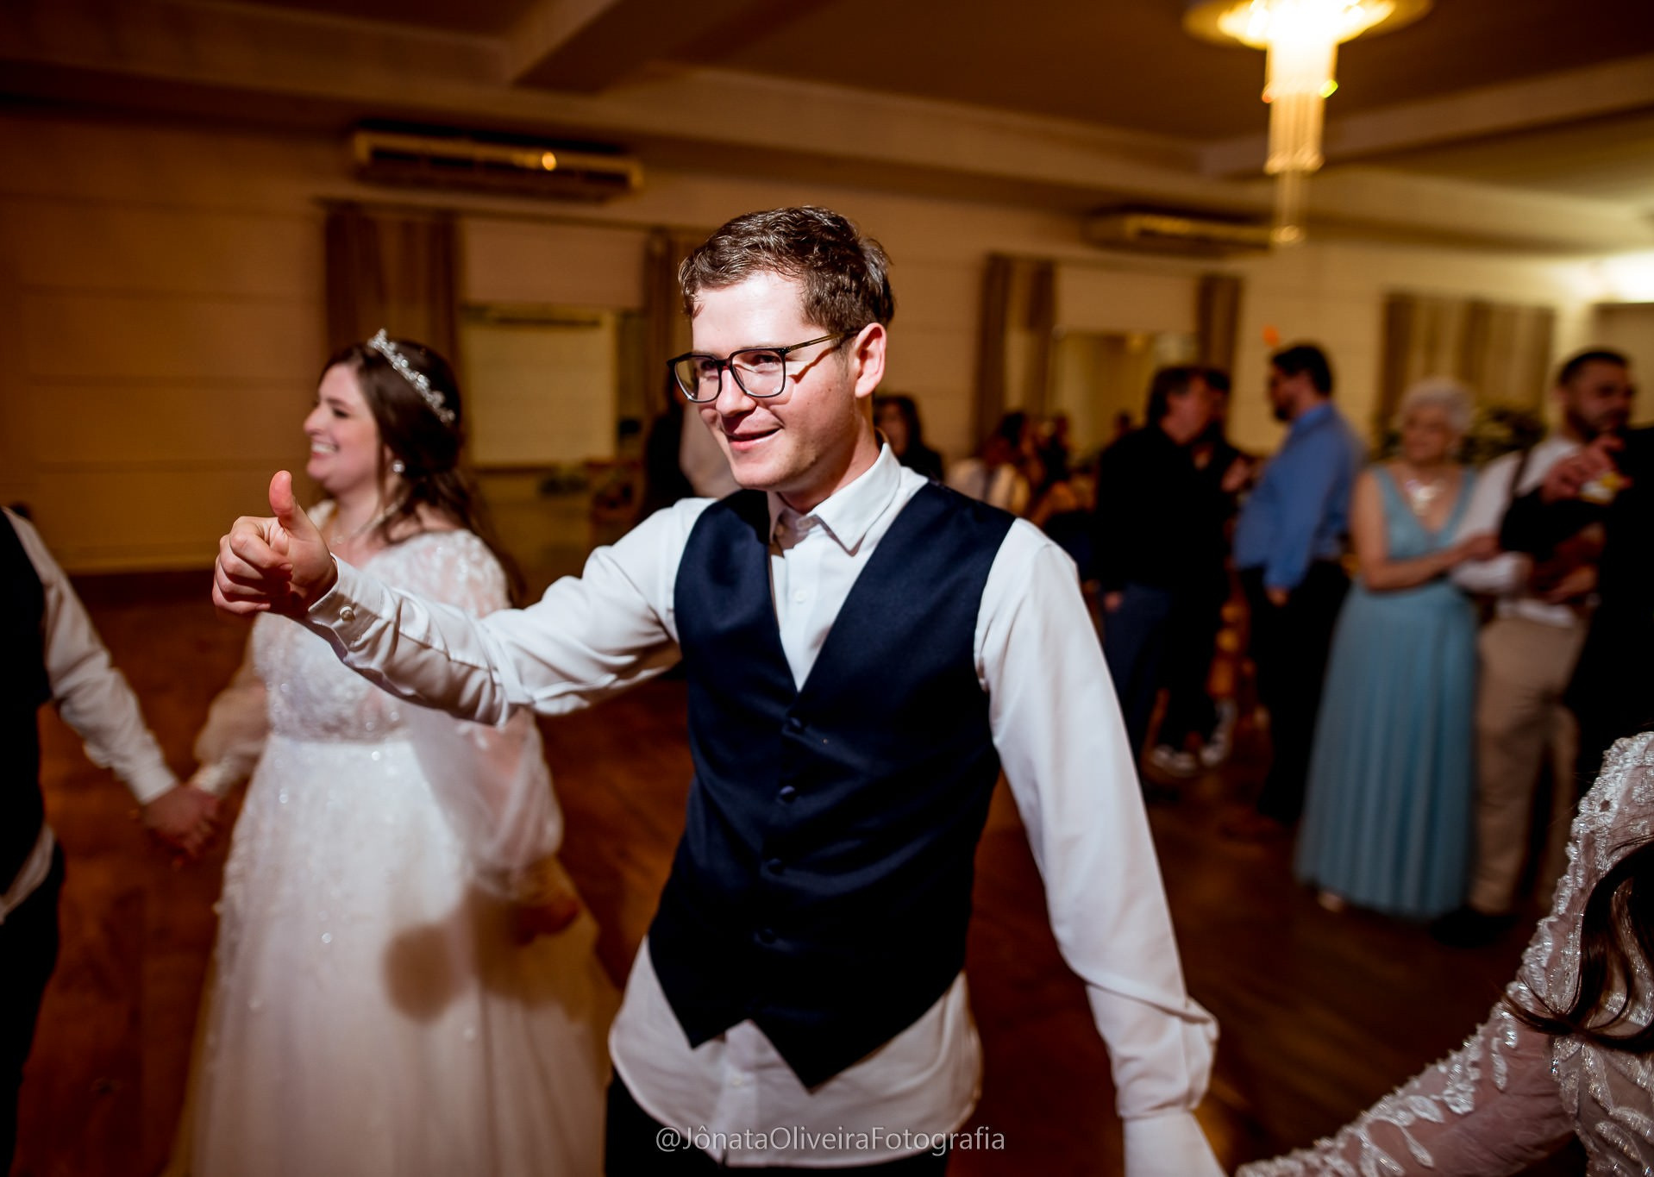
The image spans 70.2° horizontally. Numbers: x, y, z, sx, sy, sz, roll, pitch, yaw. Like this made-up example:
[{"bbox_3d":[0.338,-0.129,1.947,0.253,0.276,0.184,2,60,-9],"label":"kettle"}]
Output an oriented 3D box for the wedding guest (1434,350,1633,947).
[{"bbox_3d":[2.070,0.160,3.460,0.560,1.710,0.420,4,11,12],"label":"wedding guest"}]

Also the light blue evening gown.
[{"bbox_3d":[1.685,0.285,3.570,0.510,1.350,0.440,5,11,17],"label":"light blue evening gown"}]

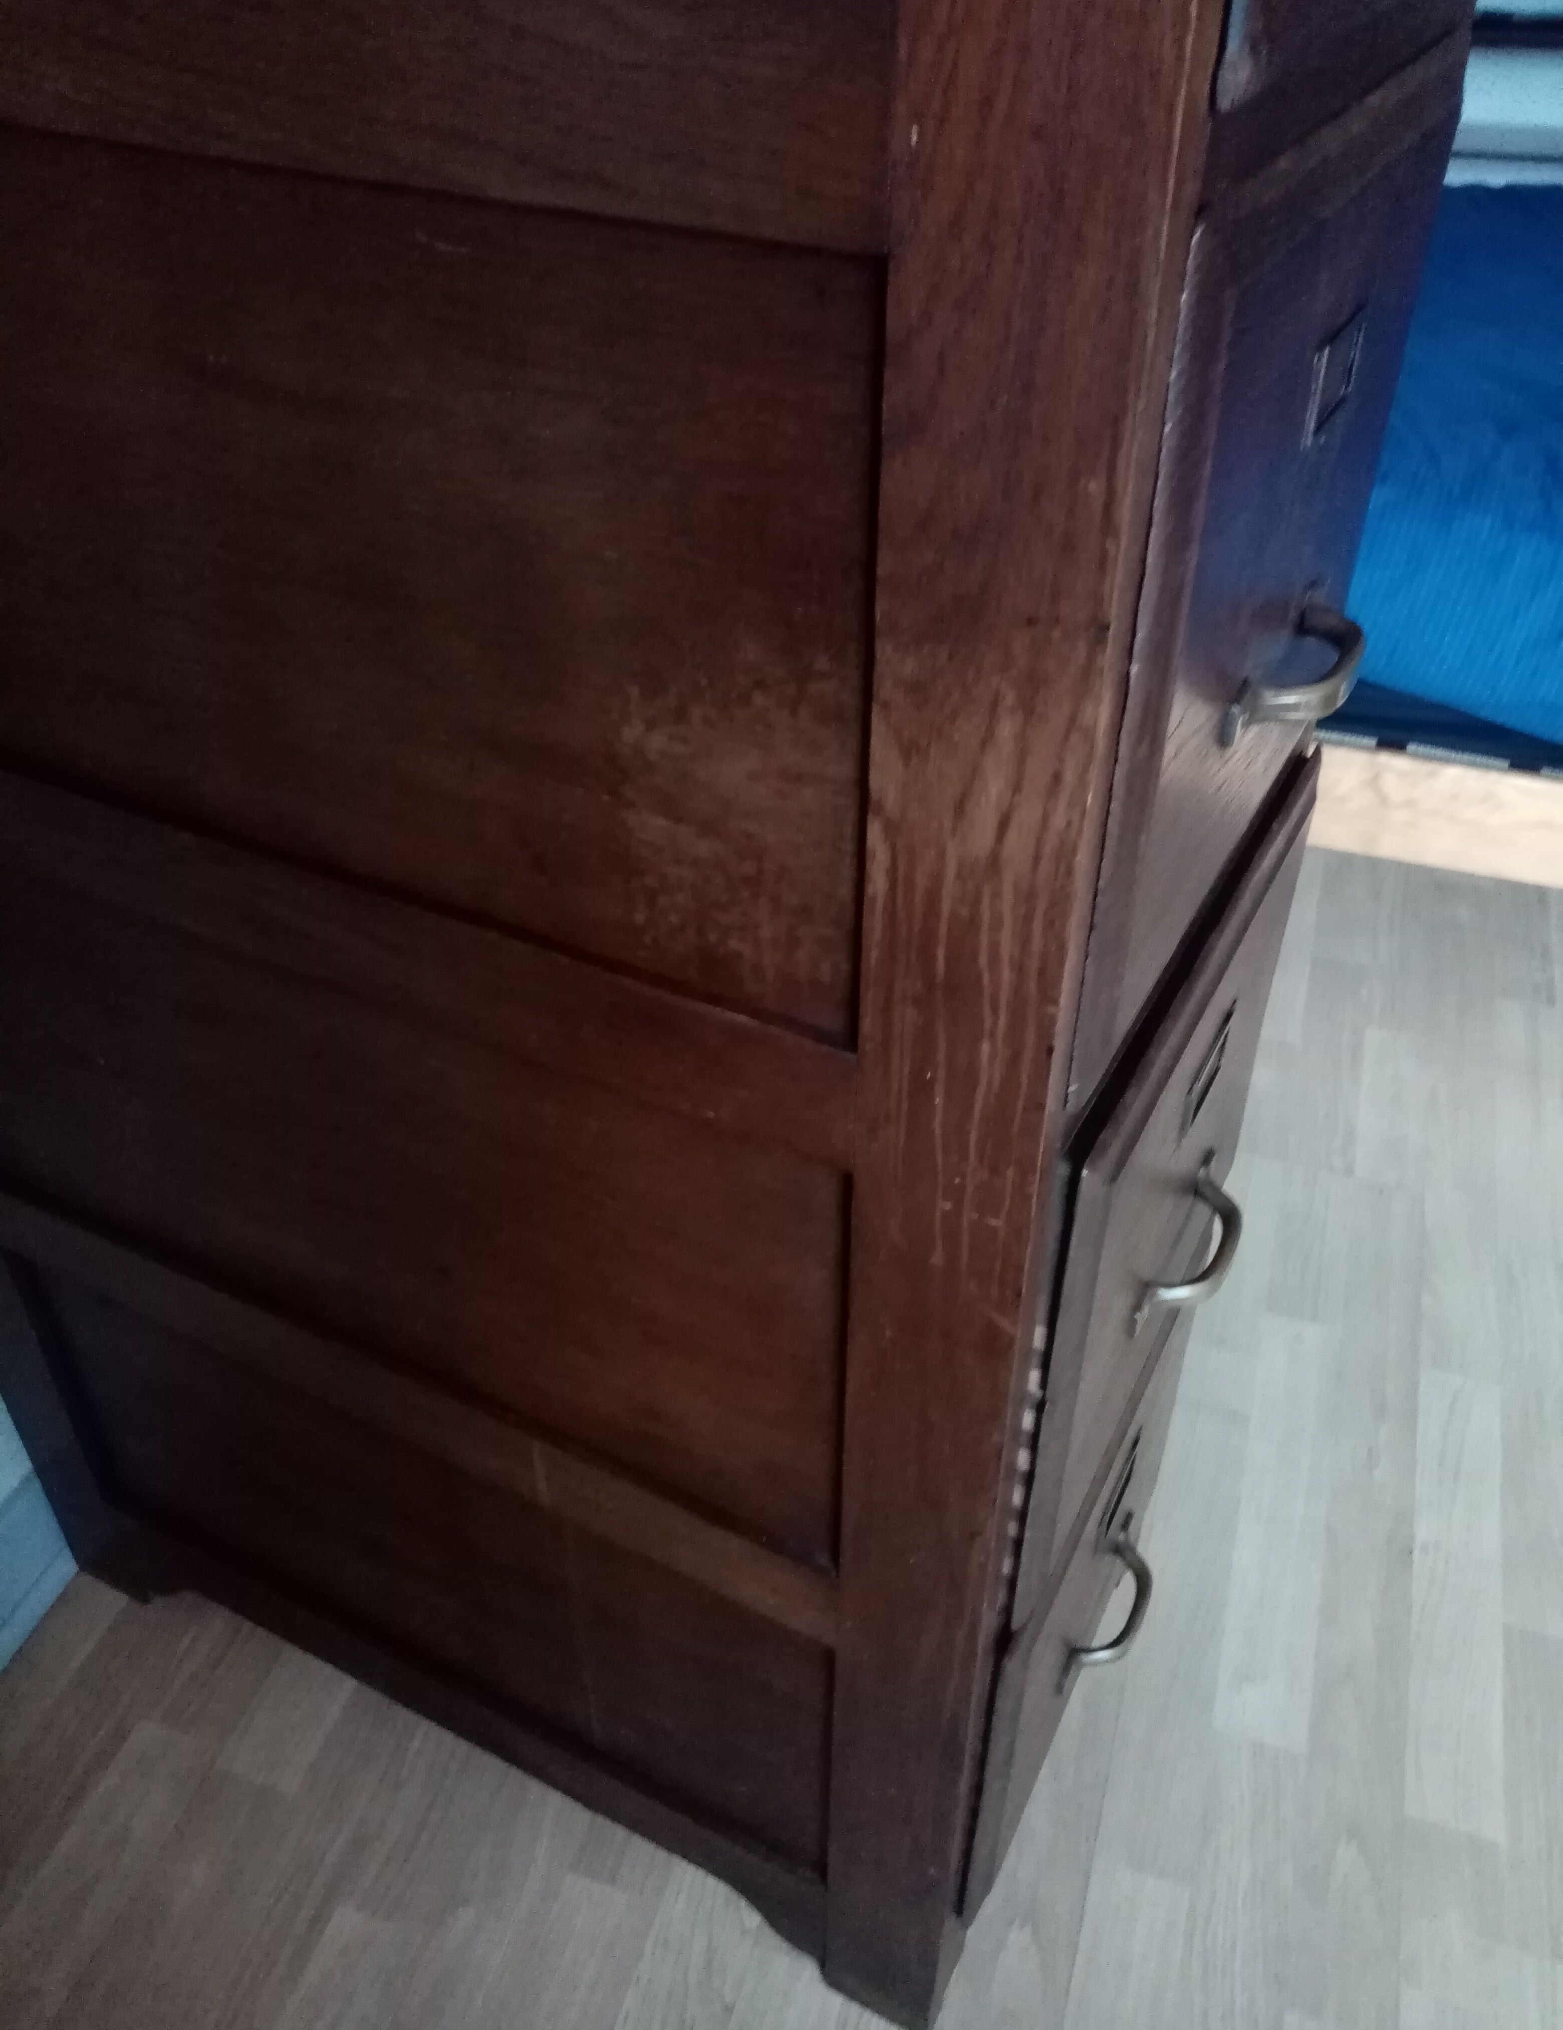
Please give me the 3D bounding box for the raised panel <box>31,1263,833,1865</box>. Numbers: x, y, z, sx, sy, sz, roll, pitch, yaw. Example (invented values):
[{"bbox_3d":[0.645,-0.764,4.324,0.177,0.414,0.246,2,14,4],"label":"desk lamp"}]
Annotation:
[{"bbox_3d":[-0.213,0.310,0.923,0.549,0.239,0.023,18,42,21],"label":"raised panel"}]

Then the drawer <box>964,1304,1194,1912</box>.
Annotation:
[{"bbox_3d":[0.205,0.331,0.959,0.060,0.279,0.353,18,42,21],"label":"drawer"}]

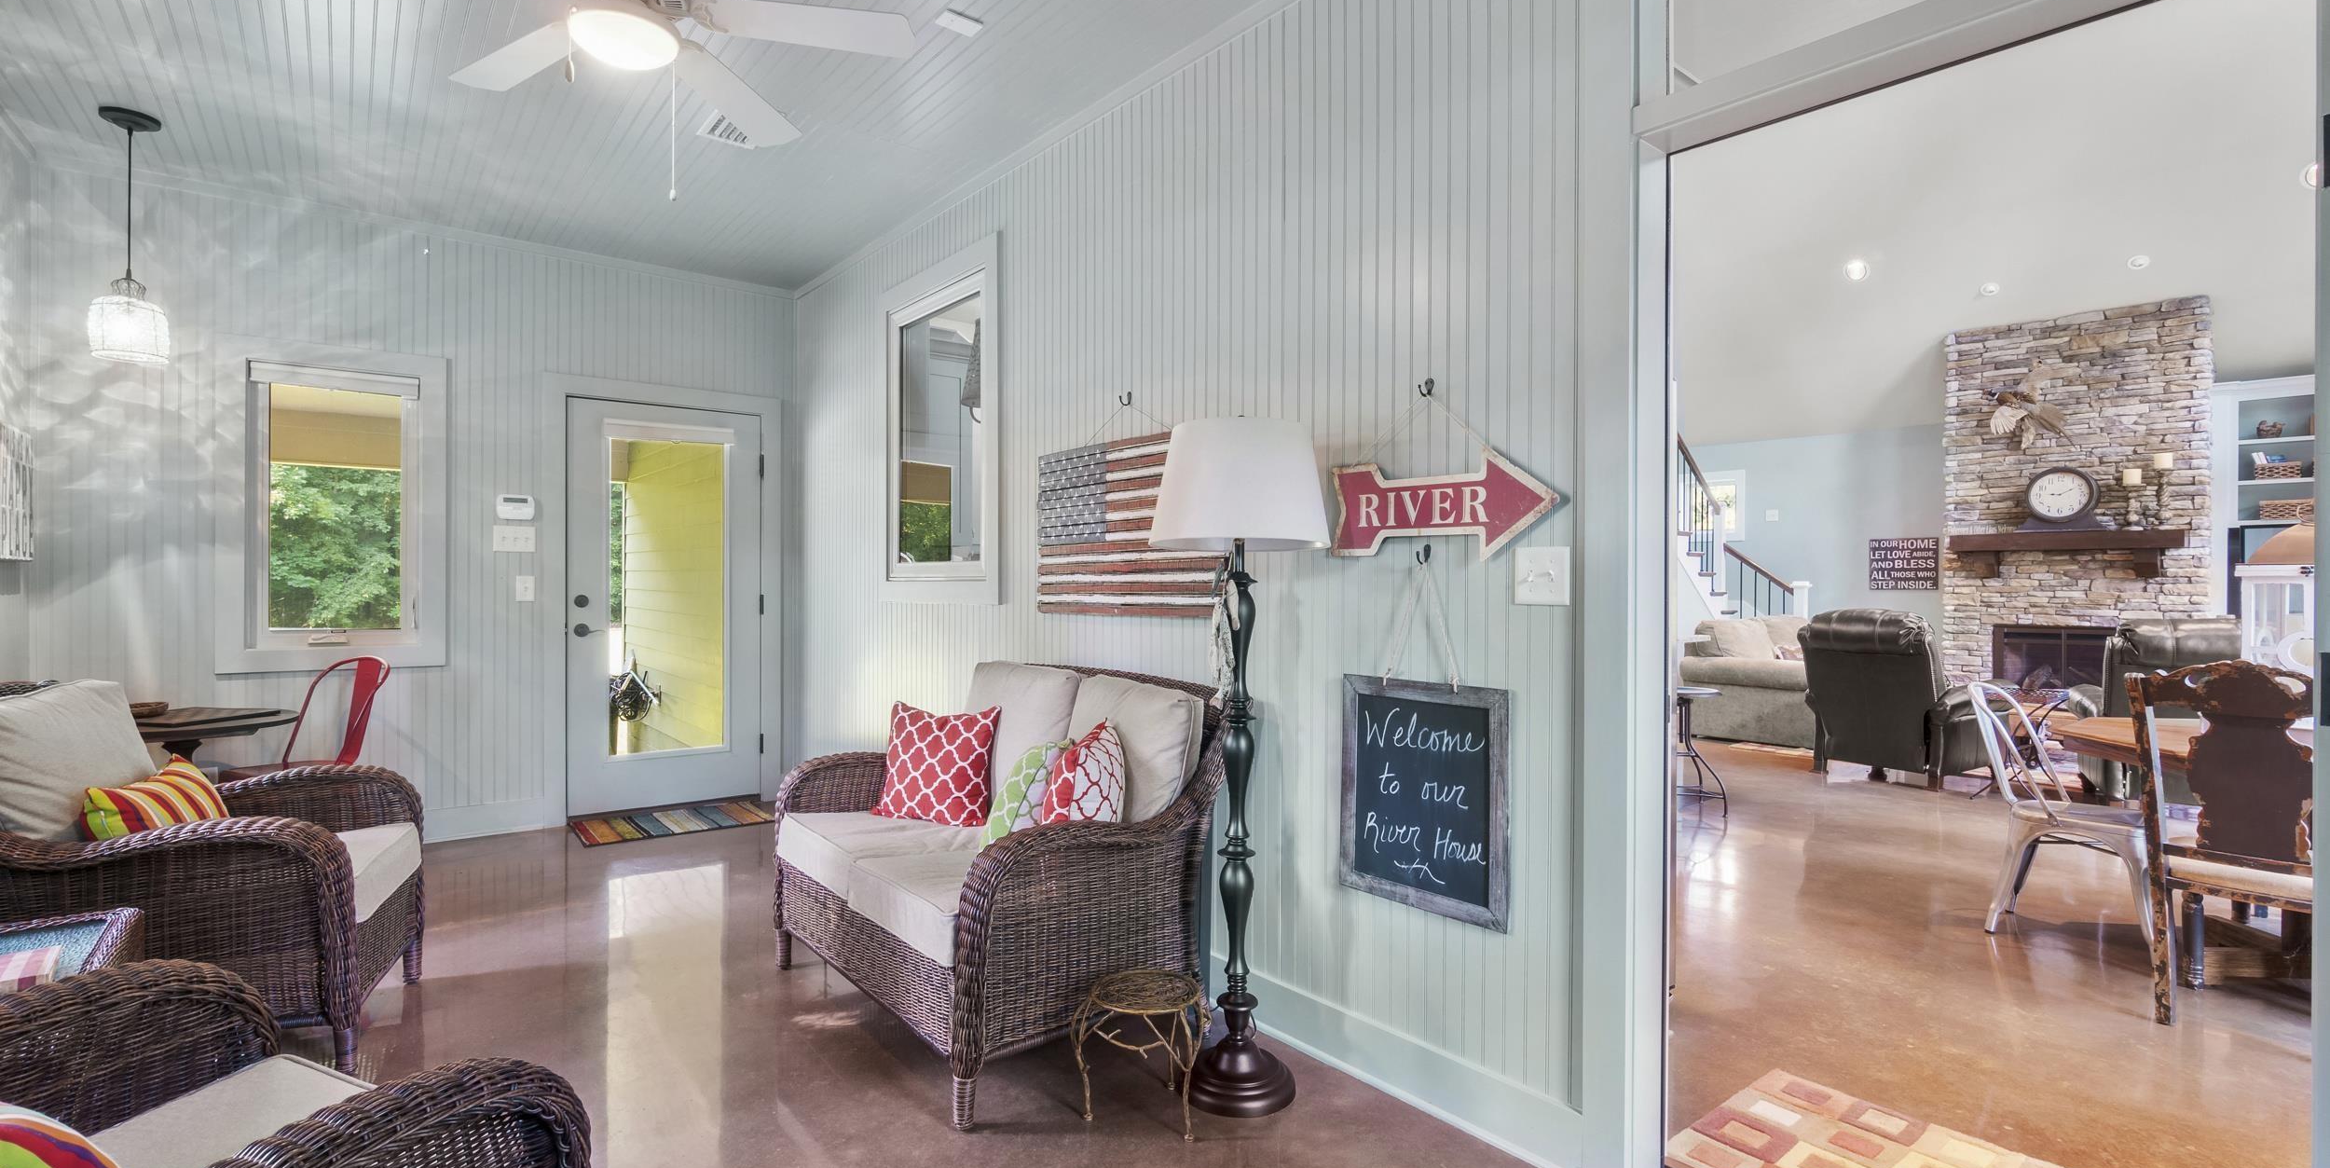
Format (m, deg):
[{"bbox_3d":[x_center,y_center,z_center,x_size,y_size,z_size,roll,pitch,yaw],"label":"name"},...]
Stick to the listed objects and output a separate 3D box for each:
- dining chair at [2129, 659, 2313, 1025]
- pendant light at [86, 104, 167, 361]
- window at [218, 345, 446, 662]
[{"bbox_3d":[2.848,0.669,2.549,0.520,0.970,0.450,0,0,-40],"label":"dining chair"},{"bbox_3d":[-3.511,-1.182,3.298,0.190,0.830,0.190,0,0,-40],"label":"pendant light"},{"bbox_3d":[-3.455,-0.316,4.057,0.735,1.340,0.100,0,0,-40],"label":"window"}]

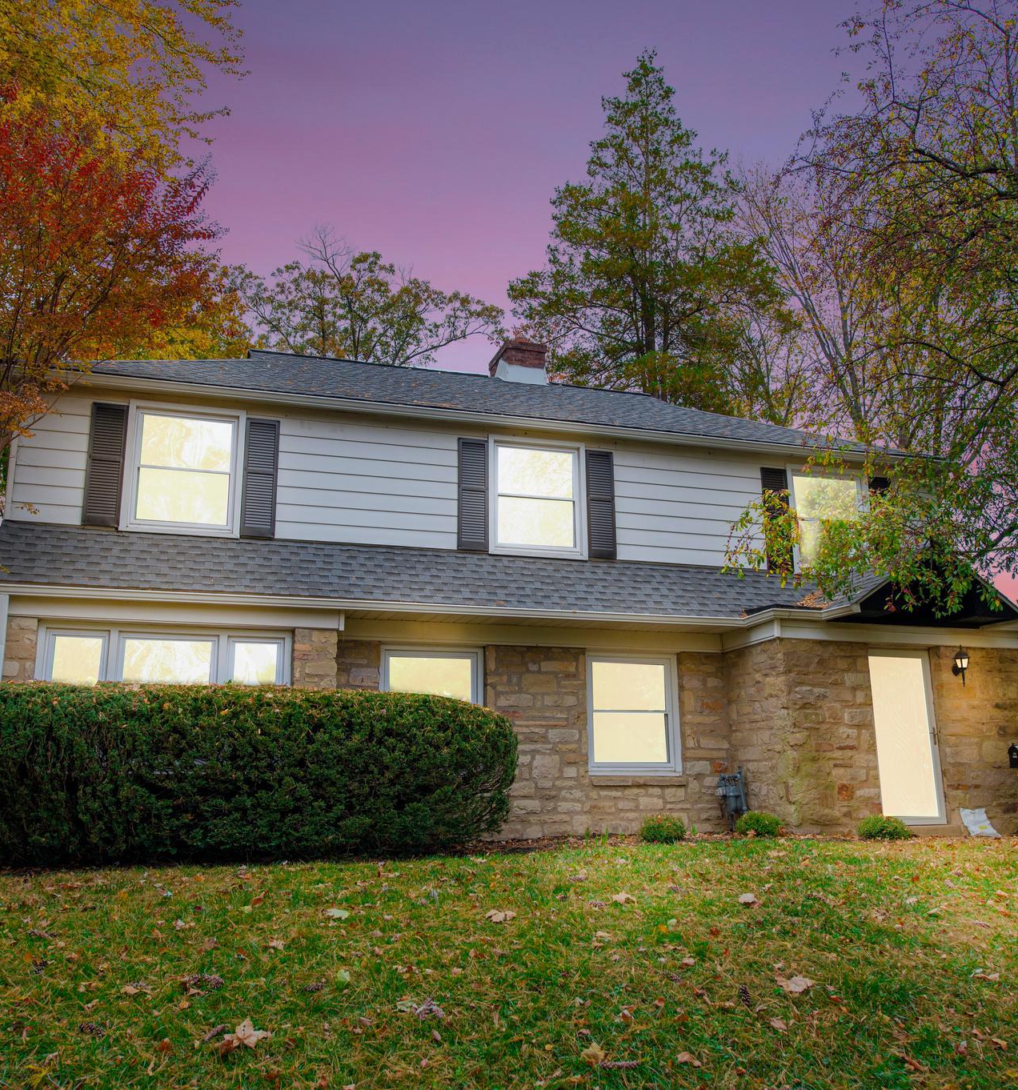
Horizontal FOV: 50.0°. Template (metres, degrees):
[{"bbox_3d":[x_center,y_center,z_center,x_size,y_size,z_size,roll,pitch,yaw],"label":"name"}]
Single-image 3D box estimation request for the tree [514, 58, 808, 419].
[{"bbox_3d":[4.035,-3.744,28.517,8.000,20.800,8.000,4,-14,-16],"label":"tree"}]

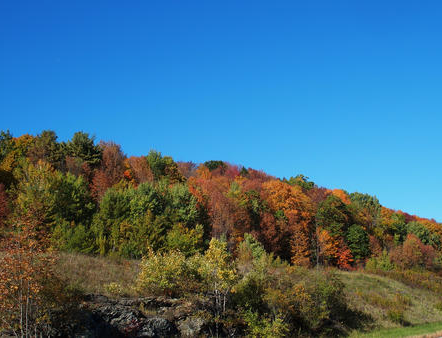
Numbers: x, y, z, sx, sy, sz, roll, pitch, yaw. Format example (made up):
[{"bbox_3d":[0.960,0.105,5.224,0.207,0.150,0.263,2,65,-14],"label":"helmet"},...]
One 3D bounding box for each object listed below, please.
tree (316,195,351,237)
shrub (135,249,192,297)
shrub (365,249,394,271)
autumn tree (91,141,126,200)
[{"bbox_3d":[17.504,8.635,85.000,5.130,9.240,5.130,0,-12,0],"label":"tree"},{"bbox_3d":[-2.316,4.188,22.000,2.270,1.950,2.040,0,-12,0],"label":"shrub"},{"bbox_3d":[20.309,11.596,70.000,3.730,2.790,3.360,0,-12,0],"label":"shrub"},{"bbox_3d":[-21.211,0.943,103.000,6.580,12.510,6.580,0,-12,0],"label":"autumn tree"}]

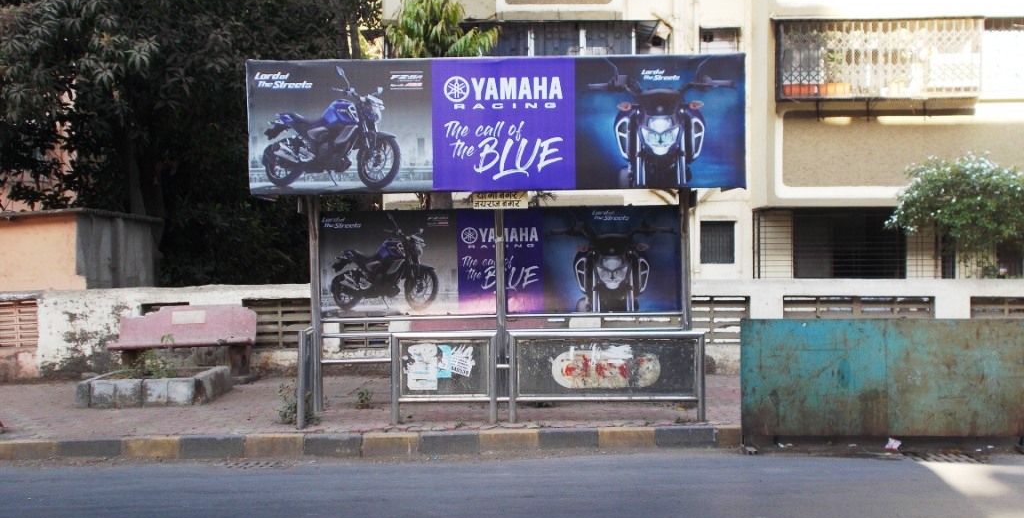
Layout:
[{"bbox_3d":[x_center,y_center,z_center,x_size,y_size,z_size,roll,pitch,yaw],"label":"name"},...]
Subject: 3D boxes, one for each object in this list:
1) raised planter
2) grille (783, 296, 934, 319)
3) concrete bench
[{"bbox_3d":[-3.840,1.365,14.170,1.360,0.280,1.580,-1,1,0],"label":"raised planter"},{"bbox_3d":[4.165,0.719,15.600,1.770,0.570,0.100,0,1,6],"label":"grille"},{"bbox_3d":[-3.890,0.973,15.350,1.670,0.850,0.570,-1,1,-8],"label":"concrete bench"}]

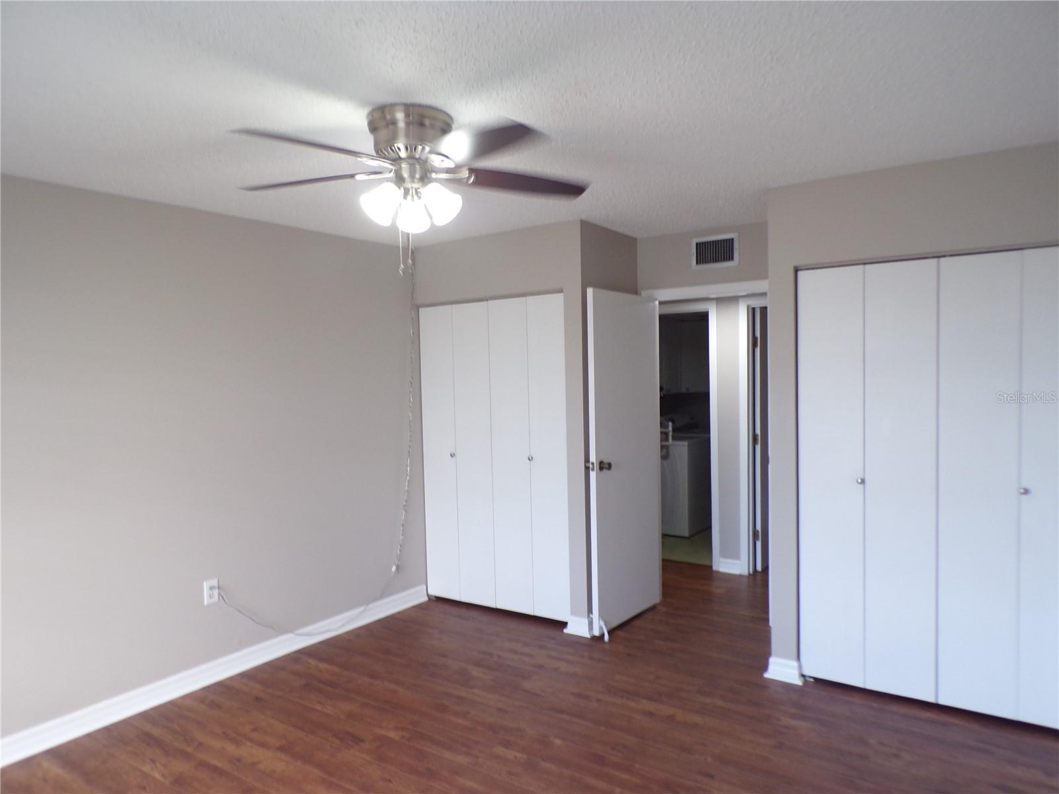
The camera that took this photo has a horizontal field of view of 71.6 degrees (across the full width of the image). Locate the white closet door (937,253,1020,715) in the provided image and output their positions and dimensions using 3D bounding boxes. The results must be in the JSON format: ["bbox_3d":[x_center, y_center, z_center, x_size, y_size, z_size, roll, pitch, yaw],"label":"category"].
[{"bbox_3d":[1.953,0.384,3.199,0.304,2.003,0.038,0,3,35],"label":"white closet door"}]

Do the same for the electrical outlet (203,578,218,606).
[{"bbox_3d":[-1.639,1.006,3.786,0.012,0.122,0.075,0,3,35],"label":"electrical outlet"}]

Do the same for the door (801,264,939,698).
[{"bbox_3d":[1.585,0.383,3.459,0.598,2.003,0.038,0,3,35],"label":"door"}]

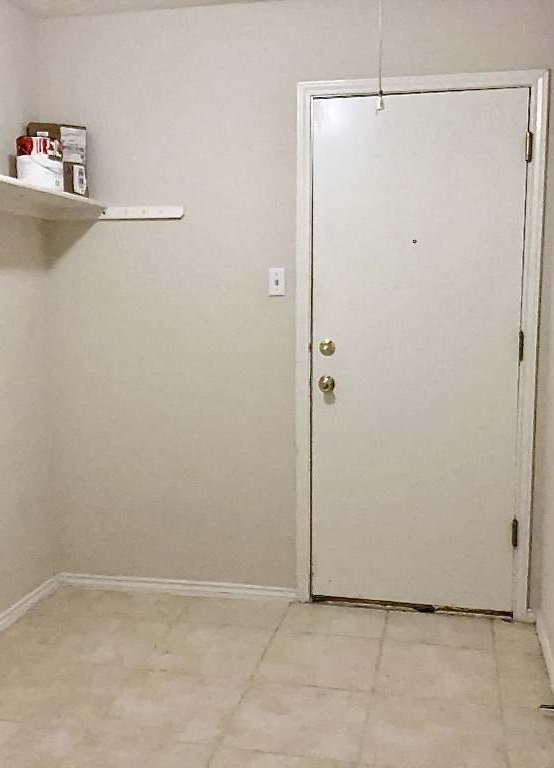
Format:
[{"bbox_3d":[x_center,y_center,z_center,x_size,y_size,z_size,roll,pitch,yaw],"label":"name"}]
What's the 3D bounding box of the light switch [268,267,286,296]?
[{"bbox_3d":[-0.002,-0.414,3.239,0.070,0.115,0.013,1,7,12],"label":"light switch"}]

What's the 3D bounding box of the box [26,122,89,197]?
[{"bbox_3d":[-0.880,-0.879,3.204,0.216,0.281,0.140,-3,7,-22],"label":"box"}]

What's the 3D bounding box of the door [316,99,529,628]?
[{"bbox_3d":[0.548,-0.104,3.188,0.815,2.030,0.045,1,7,12],"label":"door"}]

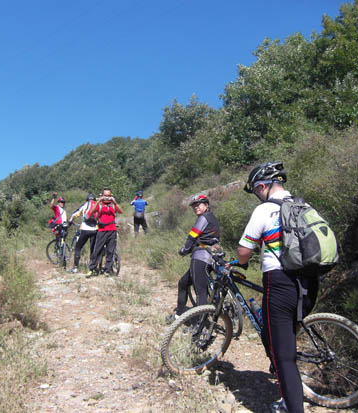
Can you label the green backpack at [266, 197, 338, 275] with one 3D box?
[{"bbox_3d":[0.945,0.200,3.200,0.290,0.520,0.320,-12,-9,38],"label":"green backpack"}]

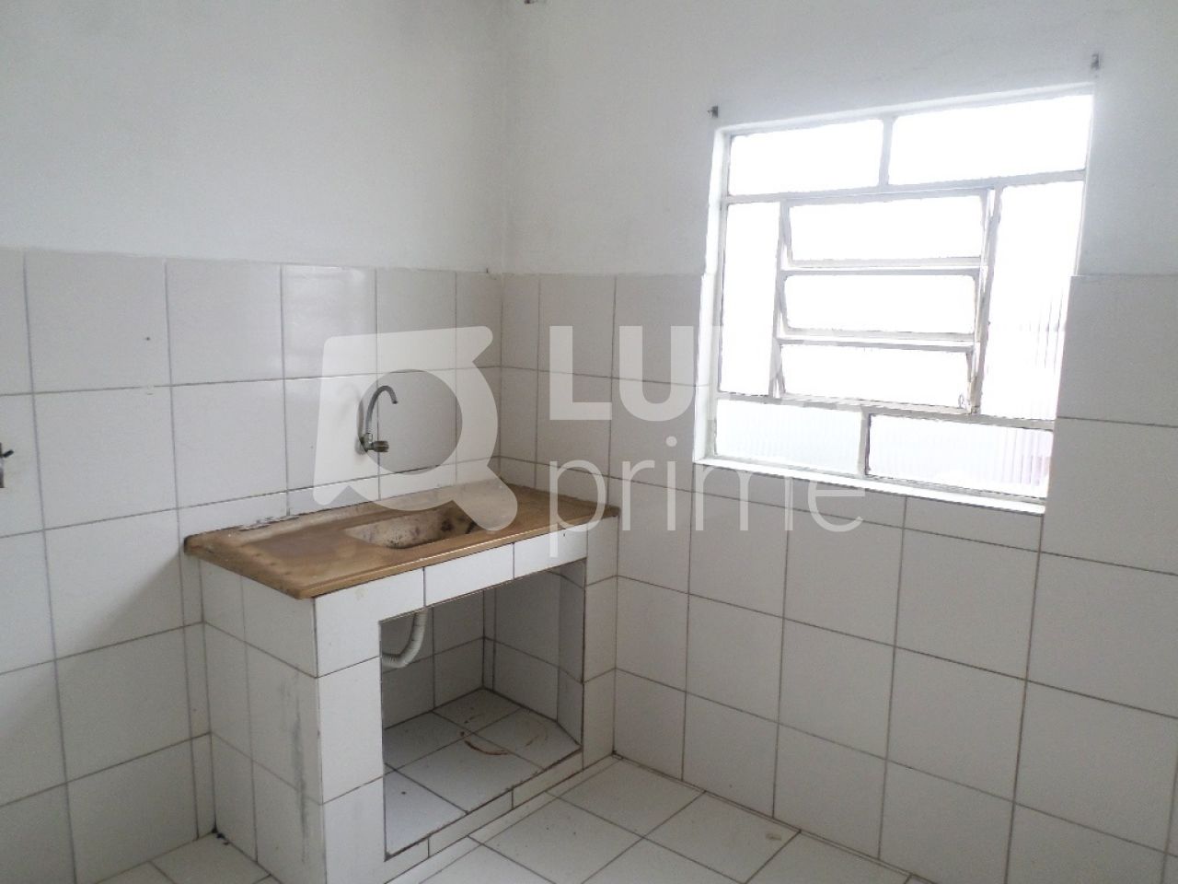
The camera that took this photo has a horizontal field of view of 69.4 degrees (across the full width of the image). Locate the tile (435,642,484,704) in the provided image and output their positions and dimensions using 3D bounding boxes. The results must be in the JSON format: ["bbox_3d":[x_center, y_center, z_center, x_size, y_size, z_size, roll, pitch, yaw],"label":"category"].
[{"bbox_3d":[-0.475,0.840,3.099,0.010,0.199,0.225,10,13,41],"label":"tile"}]

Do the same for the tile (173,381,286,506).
[{"bbox_3d":[-0.982,-0.001,2.343,0.010,0.328,0.328,8,11,39],"label":"tile"}]

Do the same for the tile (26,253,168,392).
[{"bbox_3d":[-1.194,-0.291,2.078,0.010,0.319,0.306,10,13,41],"label":"tile"}]

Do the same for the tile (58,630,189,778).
[{"bbox_3d":[-1.195,0.671,2.200,0.010,0.328,0.328,8,11,39],"label":"tile"}]

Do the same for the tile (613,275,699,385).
[{"bbox_3d":[0.210,-0.355,2.657,0.323,0.326,0.010,8,11,39],"label":"tile"}]

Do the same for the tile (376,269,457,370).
[{"bbox_3d":[-0.573,-0.400,2.839,0.010,0.330,0.319,10,12,41],"label":"tile"}]

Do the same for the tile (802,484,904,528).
[{"bbox_3d":[0.728,0.166,2.390,0.326,0.090,0.010,8,12,37],"label":"tile"}]

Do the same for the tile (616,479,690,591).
[{"bbox_3d":[0.201,0.303,2.818,0.326,0.336,0.010,8,12,37],"label":"tile"}]

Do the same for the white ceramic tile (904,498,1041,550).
[{"bbox_3d":[0.947,0.196,2.096,0.328,0.087,0.010,8,11,39],"label":"white ceramic tile"}]

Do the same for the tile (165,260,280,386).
[{"bbox_3d":[-0.983,-0.324,2.308,0.010,0.319,0.309,10,13,41],"label":"tile"}]

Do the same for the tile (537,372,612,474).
[{"bbox_3d":[-0.052,-0.069,2.961,0.326,0.335,0.010,8,12,37],"label":"tile"}]

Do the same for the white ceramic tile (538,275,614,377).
[{"bbox_3d":[-0.045,-0.400,2.906,0.326,0.330,0.010,8,12,37],"label":"white ceramic tile"}]

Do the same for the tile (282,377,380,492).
[{"bbox_3d":[-0.782,-0.036,2.611,0.010,0.325,0.323,8,11,39],"label":"tile"}]

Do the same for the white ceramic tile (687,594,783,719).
[{"bbox_3d":[0.438,0.652,2.586,0.328,0.328,0.010,8,11,39],"label":"white ceramic tile"}]

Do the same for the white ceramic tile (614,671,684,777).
[{"bbox_3d":[0.188,0.934,2.850,0.300,0.304,0.010,8,12,37],"label":"white ceramic tile"}]

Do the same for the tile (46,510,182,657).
[{"bbox_3d":[-1.208,0.358,2.185,0.010,0.324,0.306,10,13,41],"label":"tile"}]

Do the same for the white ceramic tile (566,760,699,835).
[{"bbox_3d":[0.134,1.123,2.705,0.317,0.010,0.309,8,12,37],"label":"white ceramic tile"}]

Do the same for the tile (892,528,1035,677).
[{"bbox_3d":[0.942,0.399,2.128,0.328,0.328,0.010,8,11,39],"label":"tile"}]

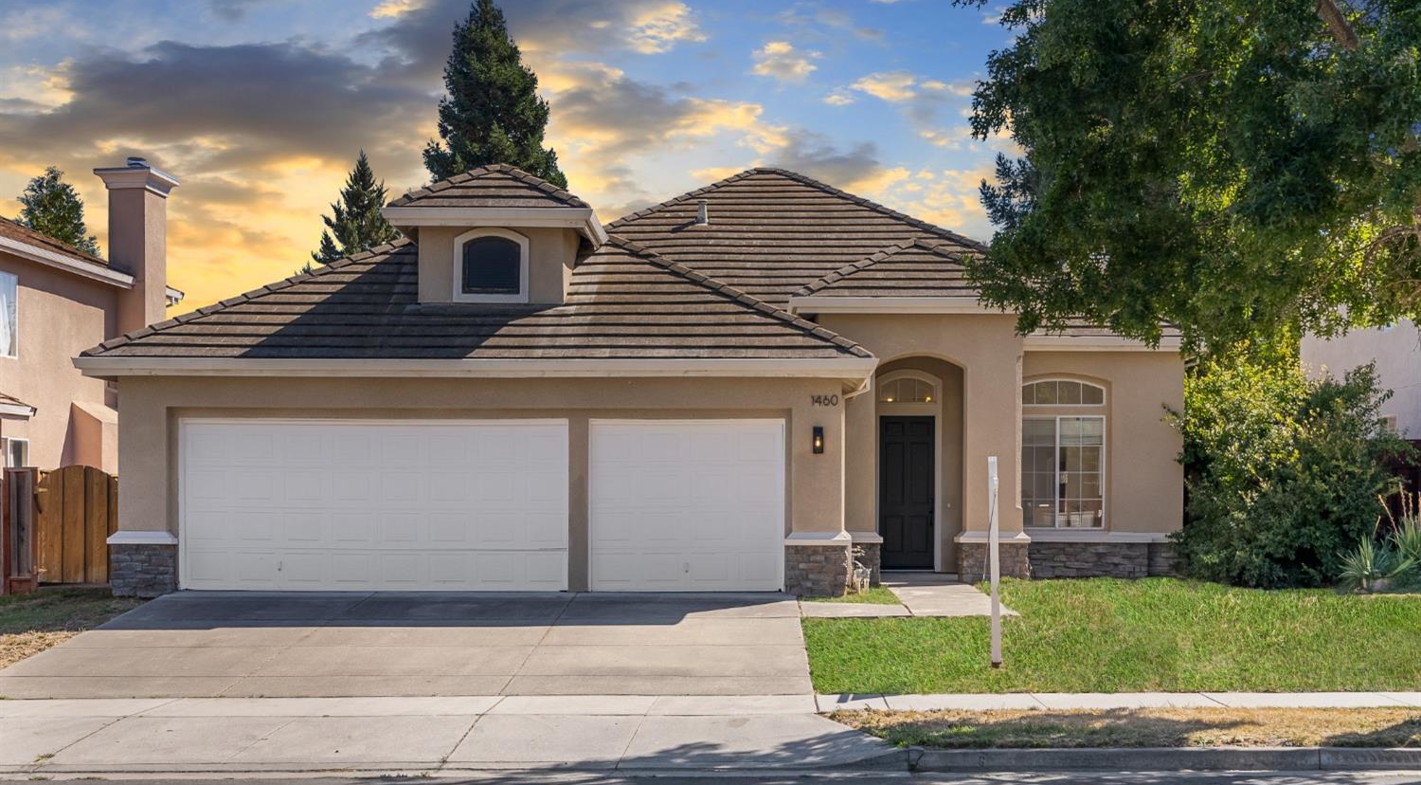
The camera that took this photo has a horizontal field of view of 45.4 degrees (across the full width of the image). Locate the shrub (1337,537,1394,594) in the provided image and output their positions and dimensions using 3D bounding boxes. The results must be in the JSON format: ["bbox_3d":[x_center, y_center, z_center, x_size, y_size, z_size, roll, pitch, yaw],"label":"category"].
[{"bbox_3d":[8.570,2.270,22.200,0.760,0.730,0.740,0,-1,0],"label":"shrub"}]

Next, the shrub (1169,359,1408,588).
[{"bbox_3d":[8.120,1.080,23.800,3.300,3.100,2.700,0,-1,0],"label":"shrub"}]

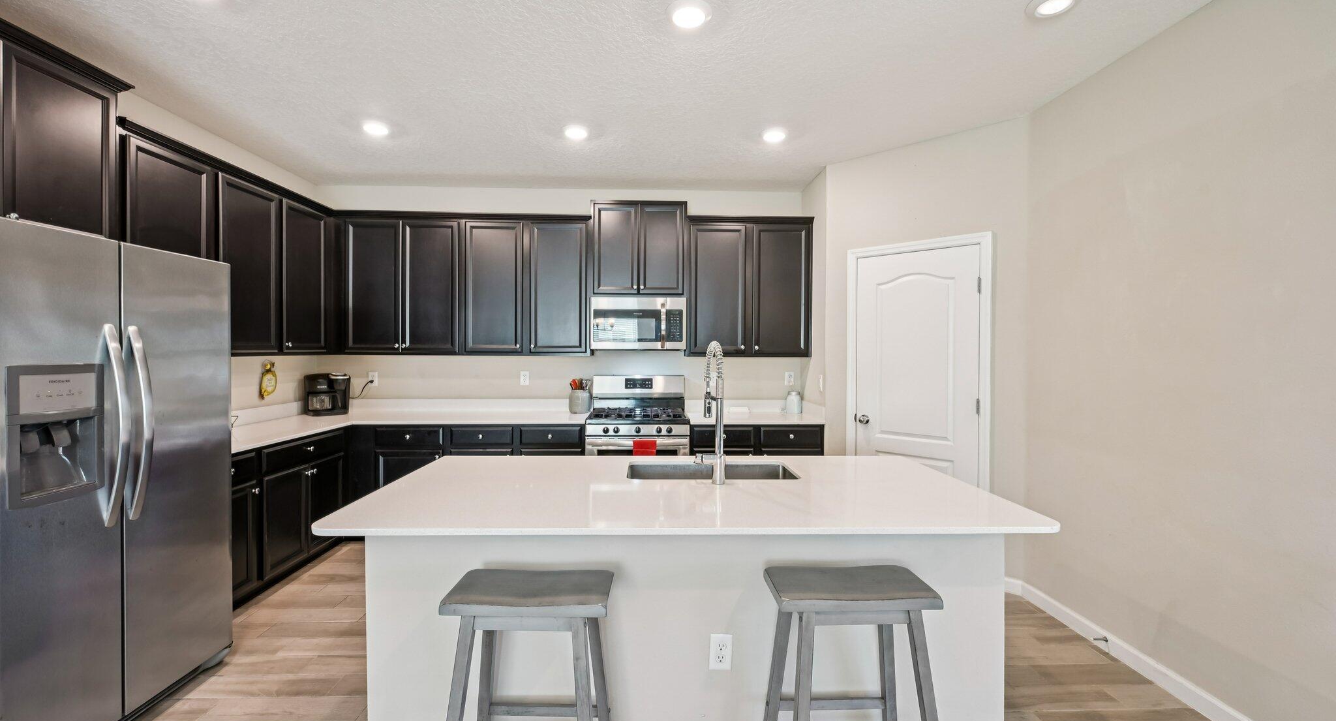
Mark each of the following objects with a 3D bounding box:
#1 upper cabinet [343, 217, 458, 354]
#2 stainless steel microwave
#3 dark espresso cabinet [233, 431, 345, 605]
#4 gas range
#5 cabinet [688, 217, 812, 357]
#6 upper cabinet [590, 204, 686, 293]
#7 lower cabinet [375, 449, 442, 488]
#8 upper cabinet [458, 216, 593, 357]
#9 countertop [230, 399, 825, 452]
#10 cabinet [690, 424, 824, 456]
[{"bbox_3d":[-2.121,-0.593,4.278,0.918,1.107,0.342,0,1,-1],"label":"upper cabinet"},{"bbox_3d":[-0.233,-0.296,4.297,0.758,0.433,0.402,0,1,-1],"label":"stainless steel microwave"},{"bbox_3d":[-2.640,0.942,3.156,0.624,0.885,1.340,0,1,-1],"label":"dark espresso cabinet"},{"bbox_3d":[-0.228,0.760,4.155,0.765,1.230,0.690,0,1,-1],"label":"gas range"},{"bbox_3d":[0.655,-0.584,4.343,1.015,1.107,0.342,0,1,-1],"label":"cabinet"},{"bbox_3d":[-0.232,-0.897,4.314,0.766,0.750,0.347,0,1,-1],"label":"upper cabinet"},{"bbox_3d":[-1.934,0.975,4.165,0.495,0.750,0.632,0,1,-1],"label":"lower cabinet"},{"bbox_3d":[-1.139,-0.590,4.301,1.047,1.107,0.342,0,1,-1],"label":"upper cabinet"},{"bbox_3d":[-0.886,0.427,3.492,4.144,0.145,2.007,0,1,-1],"label":"countertop"},{"bbox_3d":[0.661,0.935,4.225,1.010,0.885,0.632,0,1,-1],"label":"cabinet"}]

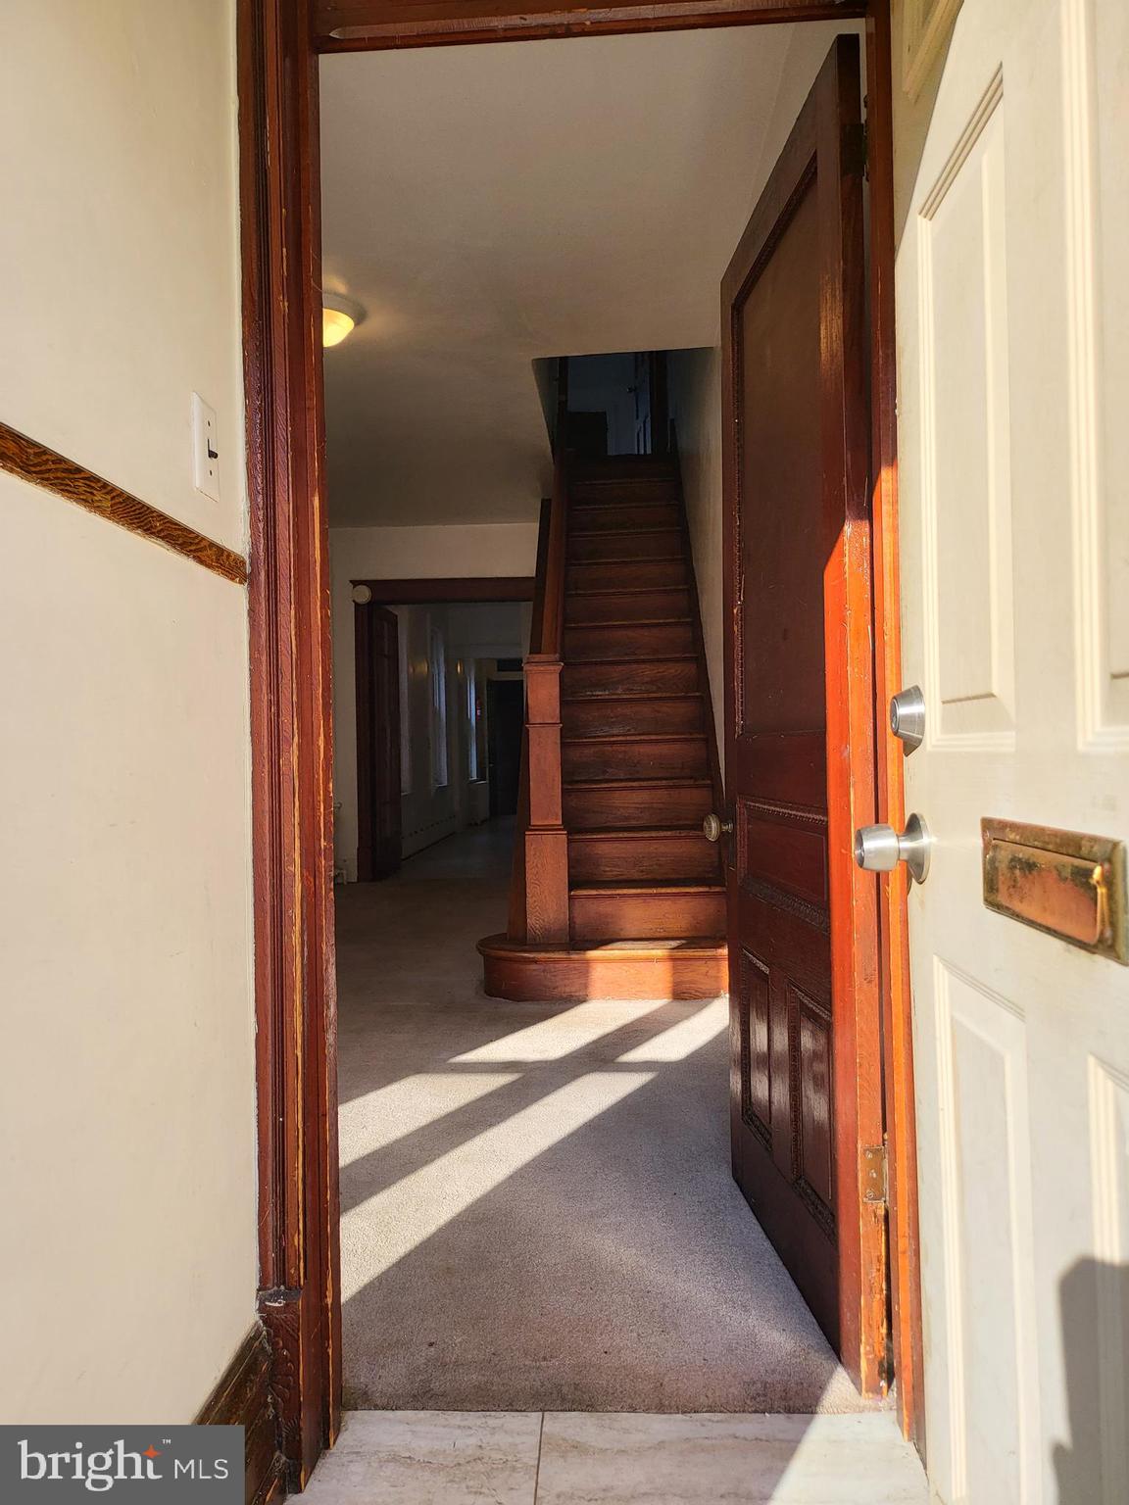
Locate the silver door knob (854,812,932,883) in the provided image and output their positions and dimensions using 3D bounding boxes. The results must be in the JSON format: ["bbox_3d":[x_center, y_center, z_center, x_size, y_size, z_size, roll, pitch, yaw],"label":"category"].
[{"bbox_3d":[0.335,0.099,1.071,0.064,0.072,0.072,-1,-1,3],"label":"silver door knob"}]

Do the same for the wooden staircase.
[{"bbox_3d":[0.227,-0.485,5.611,1.062,3.020,2.860,-1,-1,3],"label":"wooden staircase"}]

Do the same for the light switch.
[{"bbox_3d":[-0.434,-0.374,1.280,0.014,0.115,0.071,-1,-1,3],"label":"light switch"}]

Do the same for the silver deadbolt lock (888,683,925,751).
[{"bbox_3d":[0.350,-0.038,1.071,0.026,0.062,0.062,-1,-1,3],"label":"silver deadbolt lock"}]

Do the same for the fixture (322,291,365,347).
[{"bbox_3d":[-1.019,-1.792,4.400,0.370,0.140,0.370,-1,-1,3],"label":"fixture"}]

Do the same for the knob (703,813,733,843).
[{"bbox_3d":[0.339,0.167,2.308,0.066,0.061,0.061,-1,-1,-4],"label":"knob"}]

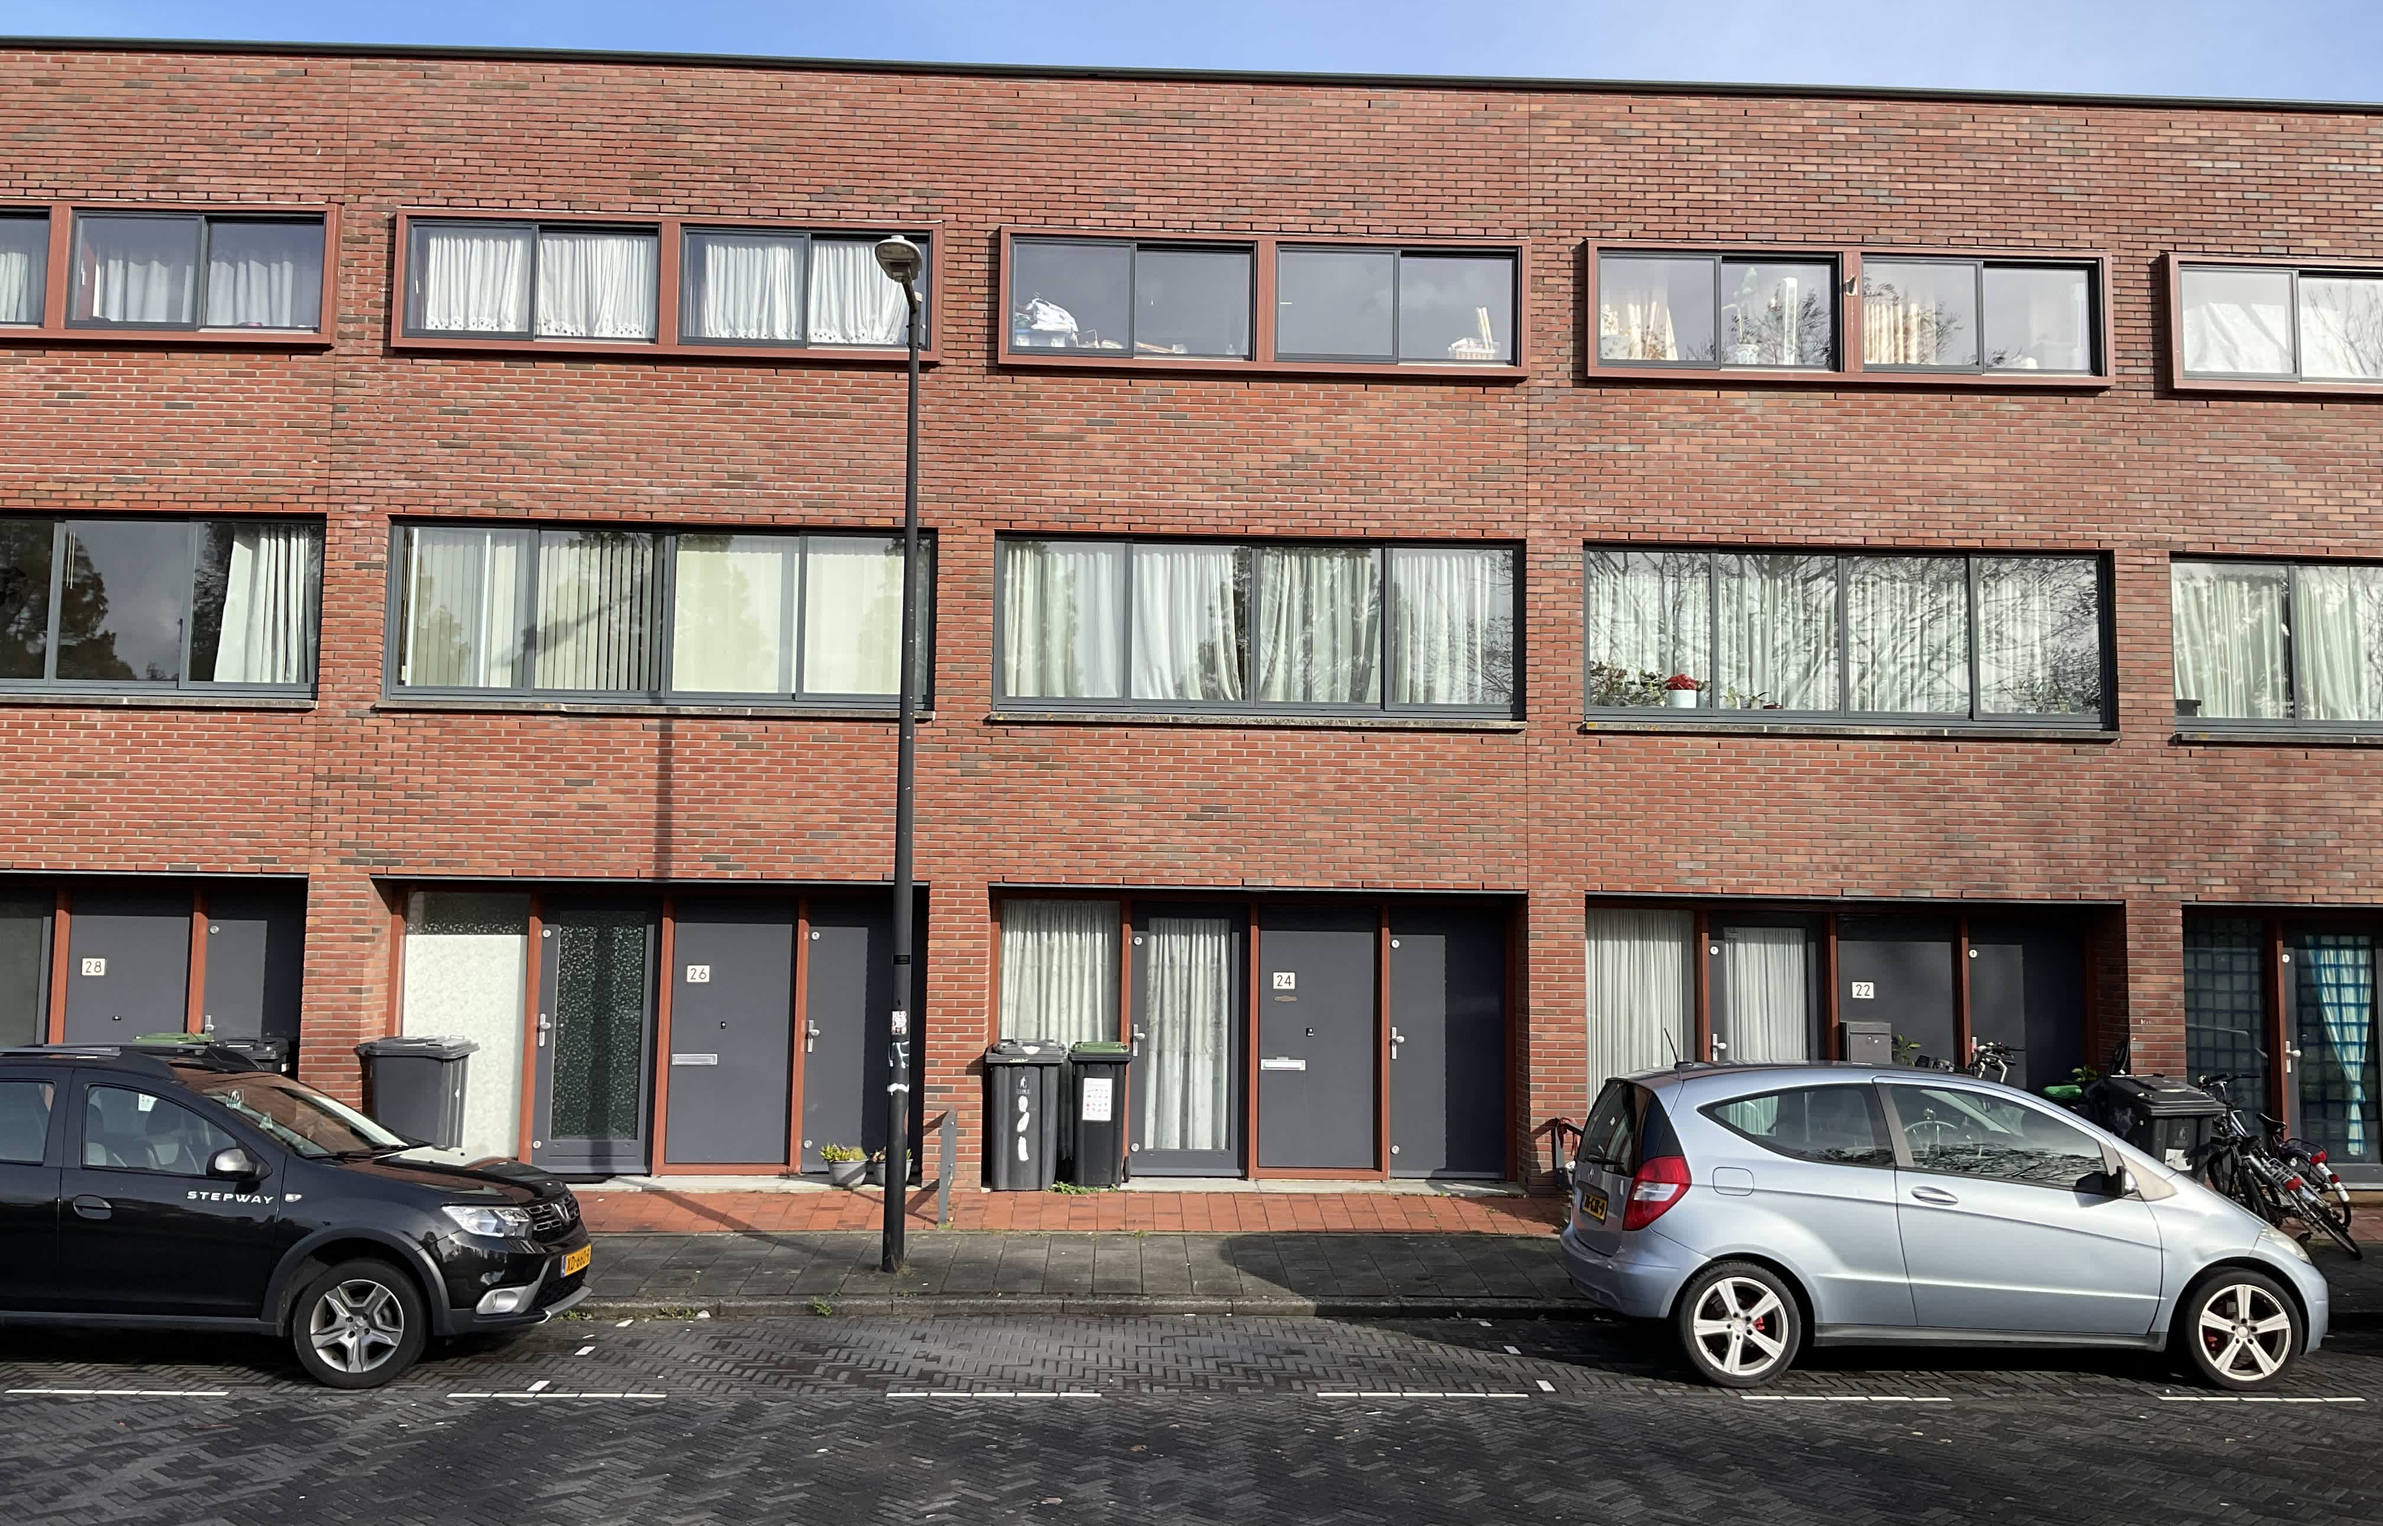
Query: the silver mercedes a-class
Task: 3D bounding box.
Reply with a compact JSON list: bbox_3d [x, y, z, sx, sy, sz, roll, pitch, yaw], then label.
[{"bbox_3d":[4.060,2.416,10.818,3.883,1.593,1.764,1,-6,-2],"label":"silver mercedes a-class"}]

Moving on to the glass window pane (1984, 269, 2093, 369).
[{"bbox_3d":[6.553,-3.442,15.495,0.838,0.832,0.050,1,-5,-2],"label":"glass window pane"}]

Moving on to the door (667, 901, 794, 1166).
[{"bbox_3d":[-3.508,2.057,15.266,0.916,2.014,0.080,1,-5,-2],"label":"door"}]

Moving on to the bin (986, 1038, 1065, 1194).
[{"bbox_3d":[-1.222,2.608,14.836,0.580,1.070,0.720,1,-6,-2],"label":"bin"}]

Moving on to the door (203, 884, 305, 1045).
[{"bbox_3d":[-6.999,1.969,14.956,0.889,2.041,0.070,1,-5,-2],"label":"door"}]

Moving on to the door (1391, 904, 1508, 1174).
[{"bbox_3d":[1.985,2.152,15.469,0.912,2.105,0.080,1,-5,-2],"label":"door"}]

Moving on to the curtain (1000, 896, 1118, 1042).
[{"bbox_3d":[-1.002,2.026,15.276,0.940,1.940,0.100,1,-5,-2],"label":"curtain"}]

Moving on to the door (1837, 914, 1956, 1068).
[{"bbox_3d":[5.443,2.164,15.403,0.899,1.996,0.070,1,-5,-2],"label":"door"}]

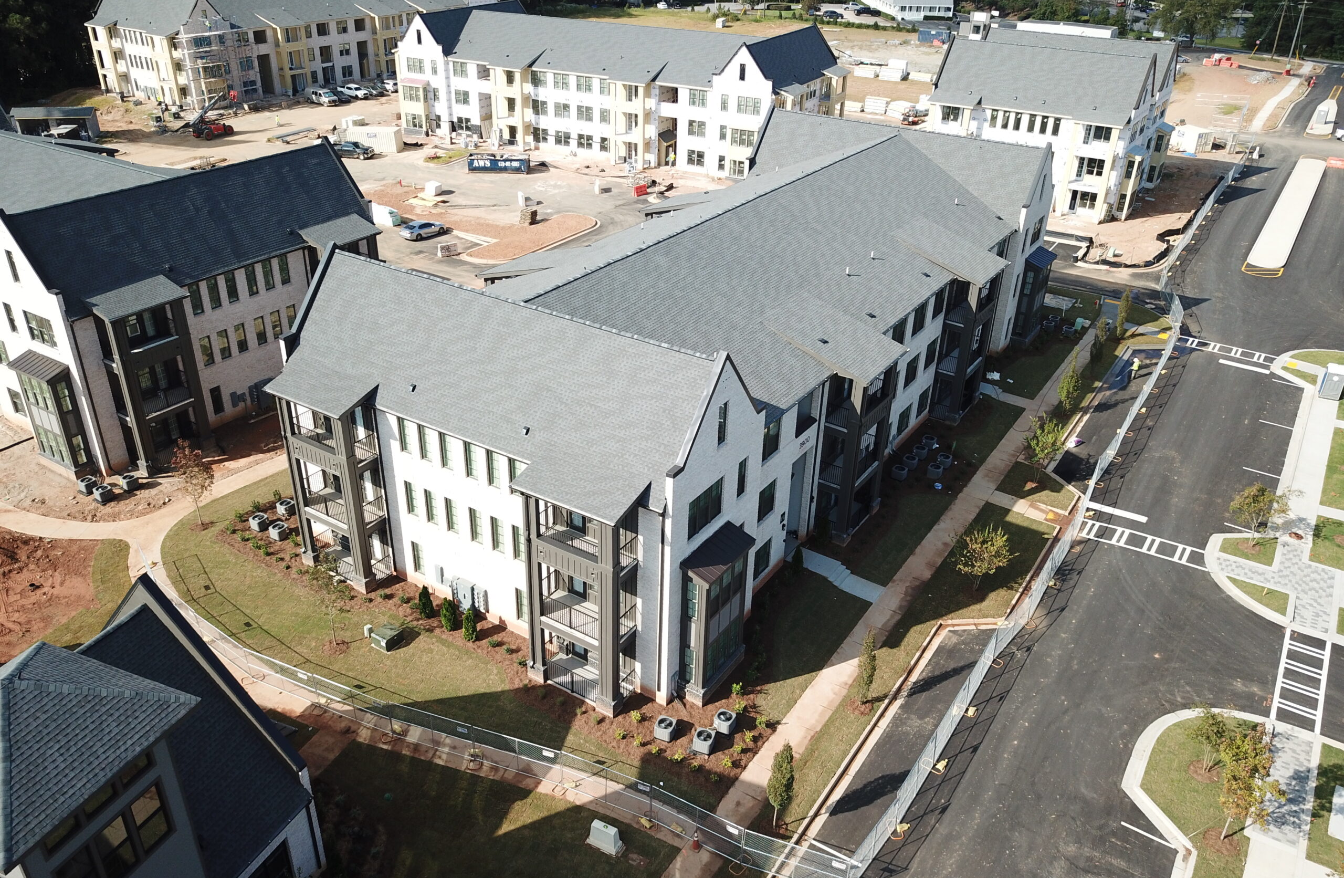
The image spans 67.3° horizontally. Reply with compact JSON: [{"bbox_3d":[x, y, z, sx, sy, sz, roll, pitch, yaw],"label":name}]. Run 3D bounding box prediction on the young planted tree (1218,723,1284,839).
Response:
[{"bbox_3d":[19.954,12.298,35.268,2.150,4.950,2.150,19,33,28],"label":"young planted tree"}]

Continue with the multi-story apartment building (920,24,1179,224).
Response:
[{"bbox_3d":[41.969,-35.791,111.334,22.600,15.400,26.800,18,32,28],"label":"multi-story apartment building"}]

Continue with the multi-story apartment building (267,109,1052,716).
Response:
[{"bbox_3d":[4.999,-8.378,61.912,24.295,14.791,55.153,19,33,28],"label":"multi-story apartment building"}]

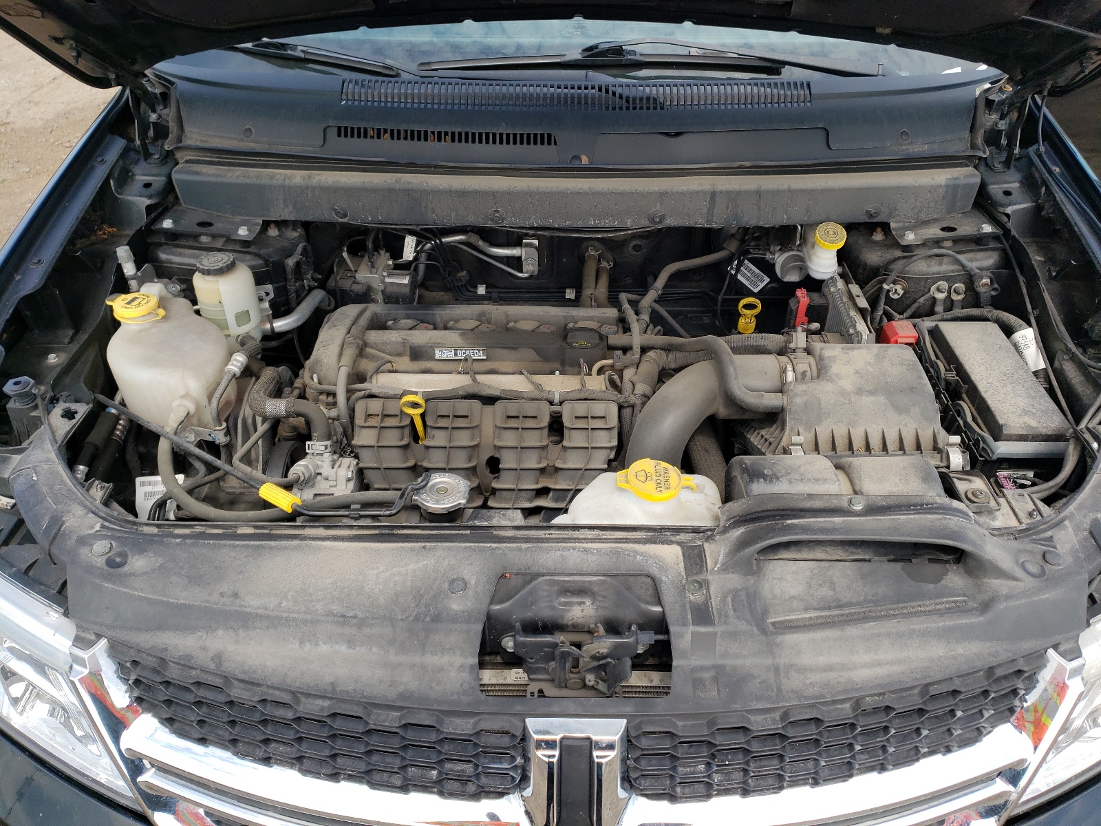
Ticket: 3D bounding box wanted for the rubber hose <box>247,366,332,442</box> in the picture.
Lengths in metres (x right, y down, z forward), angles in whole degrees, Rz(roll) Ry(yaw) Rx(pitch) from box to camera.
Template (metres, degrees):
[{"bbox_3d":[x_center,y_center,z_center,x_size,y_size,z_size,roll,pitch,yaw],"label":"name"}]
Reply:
[{"bbox_3d":[-0.369,-0.019,1.171,0.106,0.071,0.089,1,38,1],"label":"rubber hose"}]

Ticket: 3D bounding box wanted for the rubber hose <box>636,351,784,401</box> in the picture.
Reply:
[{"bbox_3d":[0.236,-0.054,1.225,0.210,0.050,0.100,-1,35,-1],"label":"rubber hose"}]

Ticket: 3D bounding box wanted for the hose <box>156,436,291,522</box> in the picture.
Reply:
[{"bbox_3d":[-0.406,0.083,1.030,0.168,0.065,0.110,-1,35,-1],"label":"hose"}]

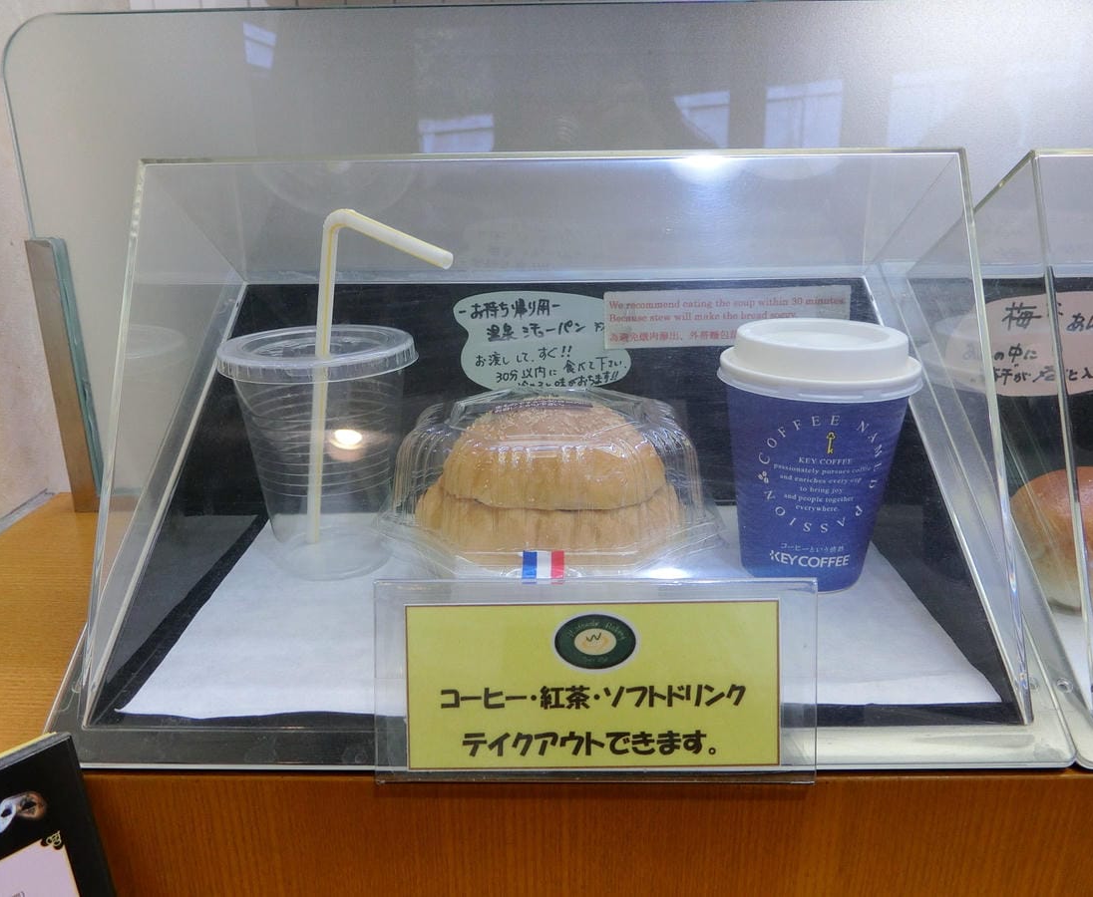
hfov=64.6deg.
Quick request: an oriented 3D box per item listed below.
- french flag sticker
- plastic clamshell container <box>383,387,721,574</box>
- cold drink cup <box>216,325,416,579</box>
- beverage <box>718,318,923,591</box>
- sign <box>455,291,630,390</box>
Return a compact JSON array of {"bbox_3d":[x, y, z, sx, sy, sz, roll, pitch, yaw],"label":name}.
[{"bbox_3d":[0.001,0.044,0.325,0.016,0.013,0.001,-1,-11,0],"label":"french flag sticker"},{"bbox_3d":[0.001,0.020,0.387,0.142,0.071,0.139,-1,19,0],"label":"plastic clamshell container"},{"bbox_3d":[-0.102,0.002,0.398,0.086,0.102,0.086,-1,19,0],"label":"cold drink cup"},{"bbox_3d":[0.115,0.003,0.379,0.084,0.107,0.084,4,20,14],"label":"beverage"},{"bbox_3d":[-0.002,-0.054,0.439,0.090,0.052,0.001,-1,19,0],"label":"sign"}]

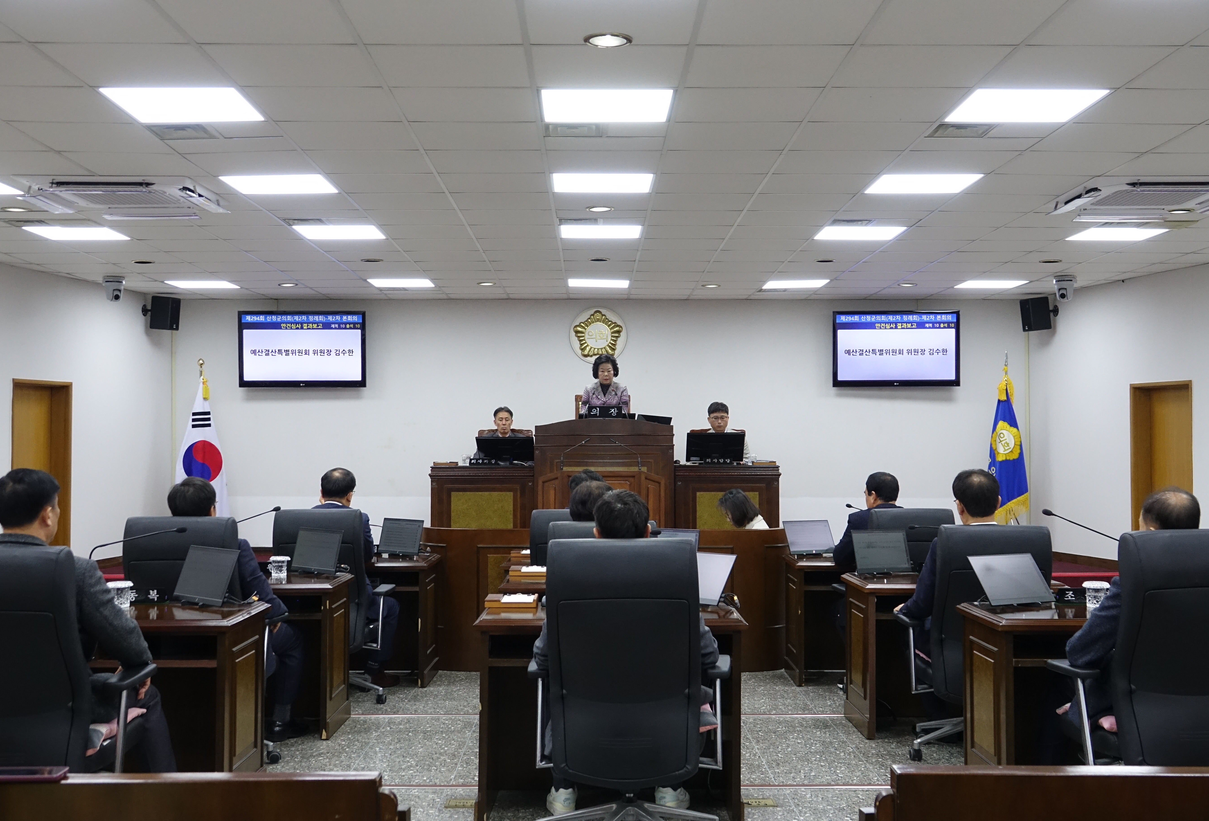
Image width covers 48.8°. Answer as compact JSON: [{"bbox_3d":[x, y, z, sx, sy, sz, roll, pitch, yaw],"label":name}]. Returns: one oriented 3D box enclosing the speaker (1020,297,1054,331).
[{"bbox_3d":[4.237,-0.948,13.144,0.220,0.310,0.250,-6,0,-13],"label":"speaker"}]

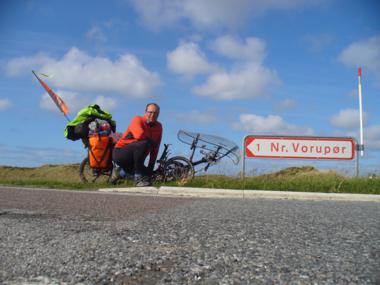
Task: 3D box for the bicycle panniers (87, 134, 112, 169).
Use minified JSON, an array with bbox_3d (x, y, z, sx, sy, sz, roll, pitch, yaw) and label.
[{"bbox_3d":[-1.234,0.124,5.600,0.310,0.450,0.220,1,-5,6],"label":"bicycle panniers"}]

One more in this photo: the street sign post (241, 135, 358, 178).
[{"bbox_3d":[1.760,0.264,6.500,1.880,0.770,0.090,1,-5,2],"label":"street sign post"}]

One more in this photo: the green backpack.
[{"bbox_3d":[-1.409,-0.283,5.750,0.700,0.480,0.420,1,-5,6],"label":"green backpack"}]

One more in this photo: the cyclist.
[{"bbox_3d":[-0.685,0.032,5.250,0.550,1.060,0.680,5,-6,-41],"label":"cyclist"}]

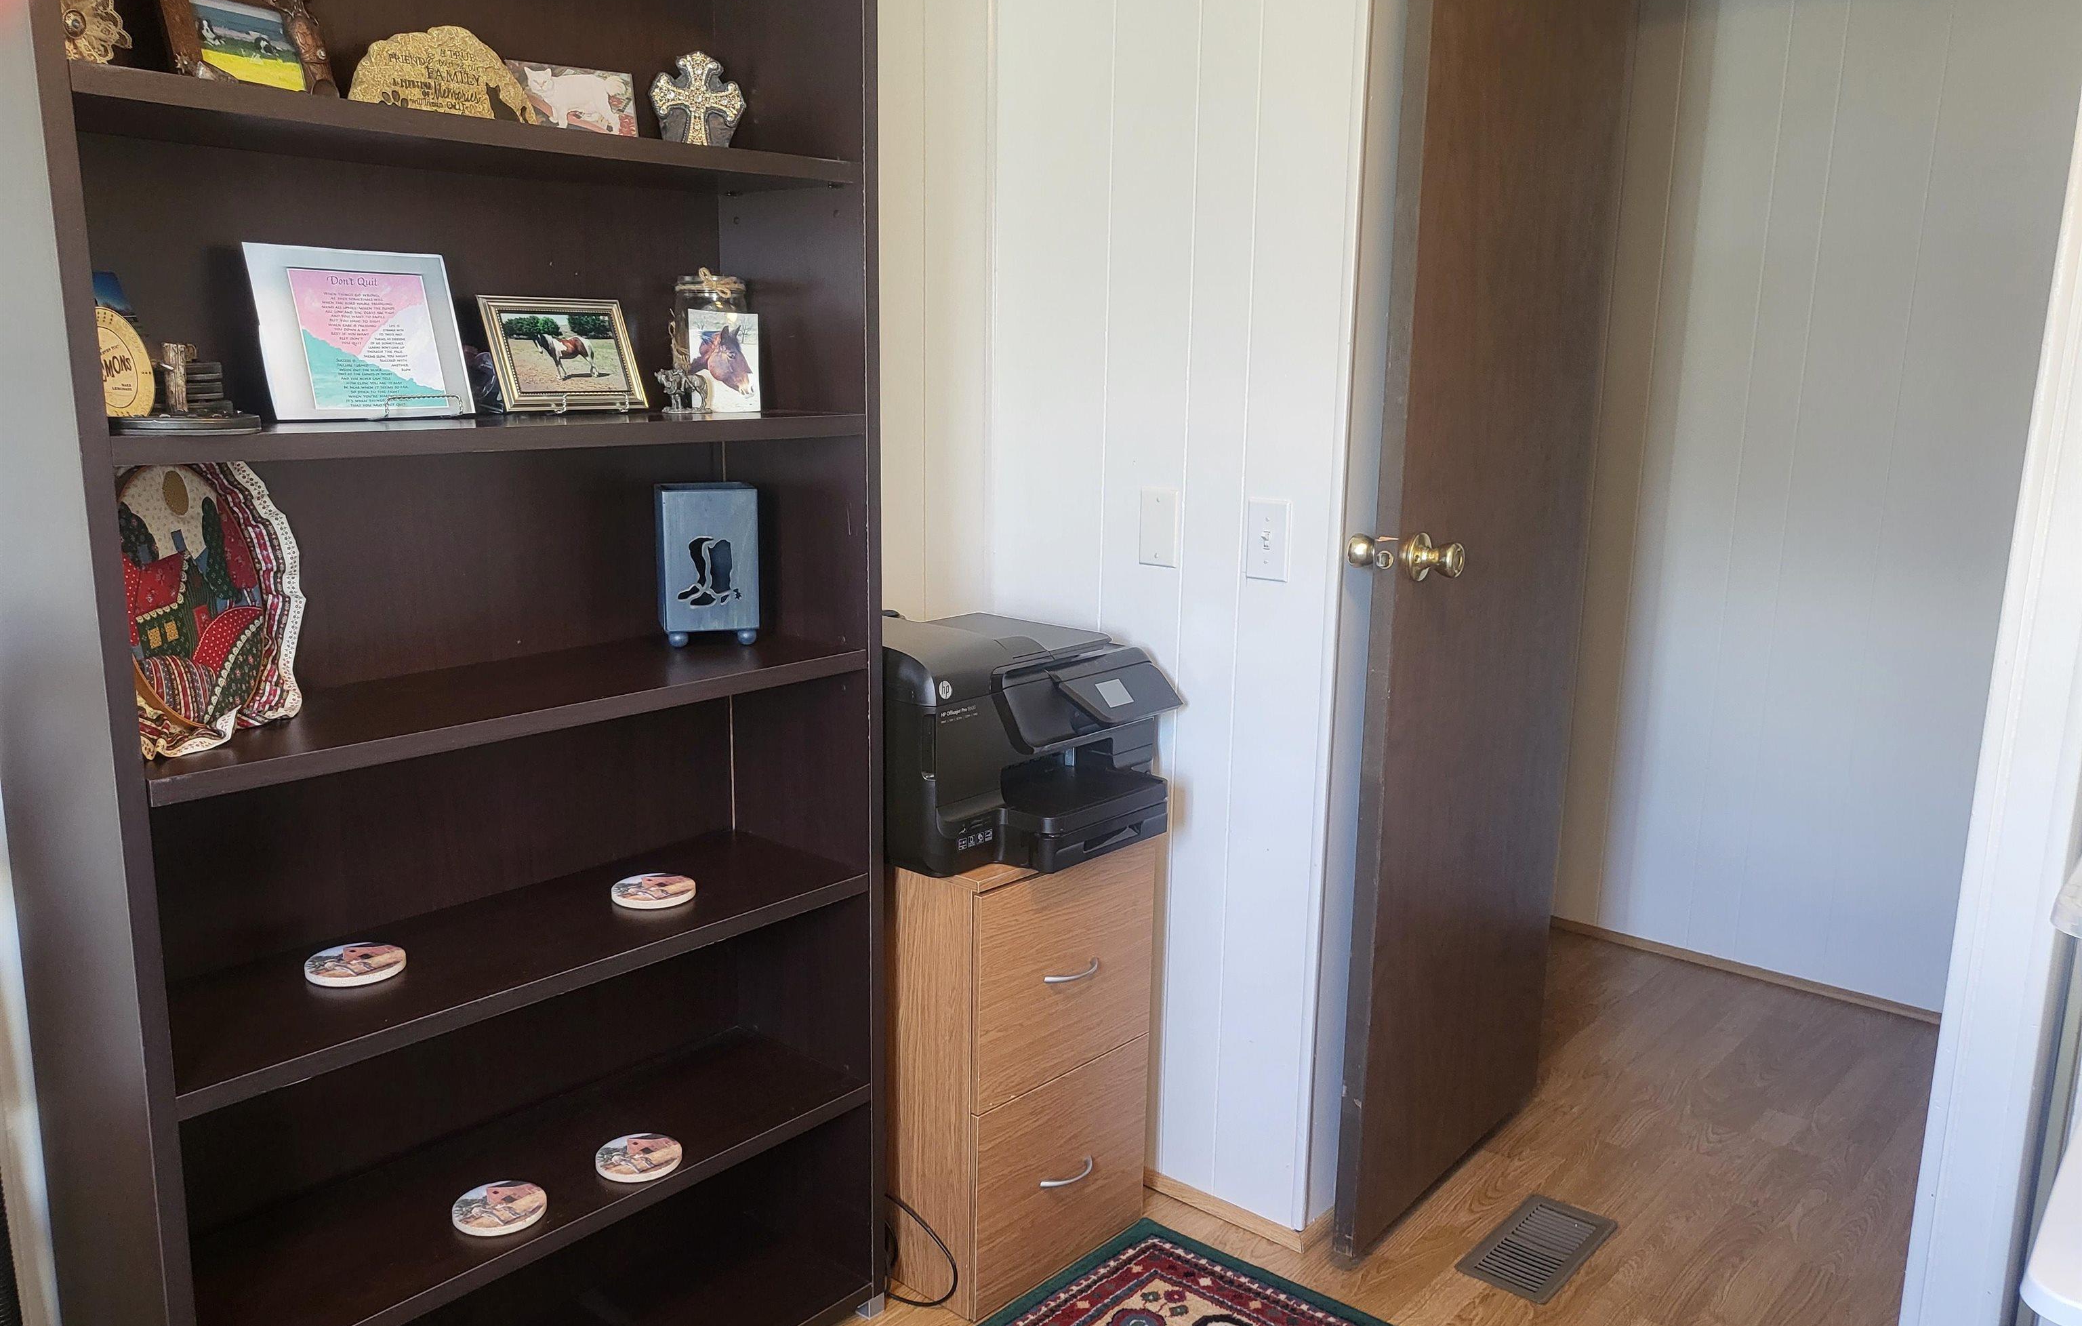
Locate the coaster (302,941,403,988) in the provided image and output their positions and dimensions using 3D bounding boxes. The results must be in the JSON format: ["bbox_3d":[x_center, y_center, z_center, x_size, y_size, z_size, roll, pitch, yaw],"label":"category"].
[{"bbox_3d":[-0.759,0.334,1.732,0.104,0.011,0.104,1,11,0],"label":"coaster"}]

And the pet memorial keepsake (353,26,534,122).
[{"bbox_3d":[-0.610,-0.601,1.600,0.030,0.098,0.205,10,15,40],"label":"pet memorial keepsake"}]

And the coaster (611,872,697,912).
[{"bbox_3d":[-0.488,0.289,1.976,0.104,0.011,0.104,1,11,0],"label":"coaster"}]

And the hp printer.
[{"bbox_3d":[-0.067,0.088,2.296,0.432,0.303,0.479,10,15,40],"label":"hp printer"}]

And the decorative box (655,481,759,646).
[{"bbox_3d":[-0.438,-0.129,2.051,0.116,0.202,0.120,-3,12,-19],"label":"decorative box"}]

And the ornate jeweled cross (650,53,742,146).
[{"bbox_3d":[-0.403,-0.661,1.847,0.040,0.124,0.138,10,15,40],"label":"ornate jeweled cross"}]

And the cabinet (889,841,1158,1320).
[{"bbox_3d":[-0.112,0.553,2.395,0.402,0.649,0.394,10,15,40],"label":"cabinet"}]

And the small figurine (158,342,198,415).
[{"bbox_3d":[-0.773,-0.256,1.406,0.027,0.064,0.033,10,15,40],"label":"small figurine"}]

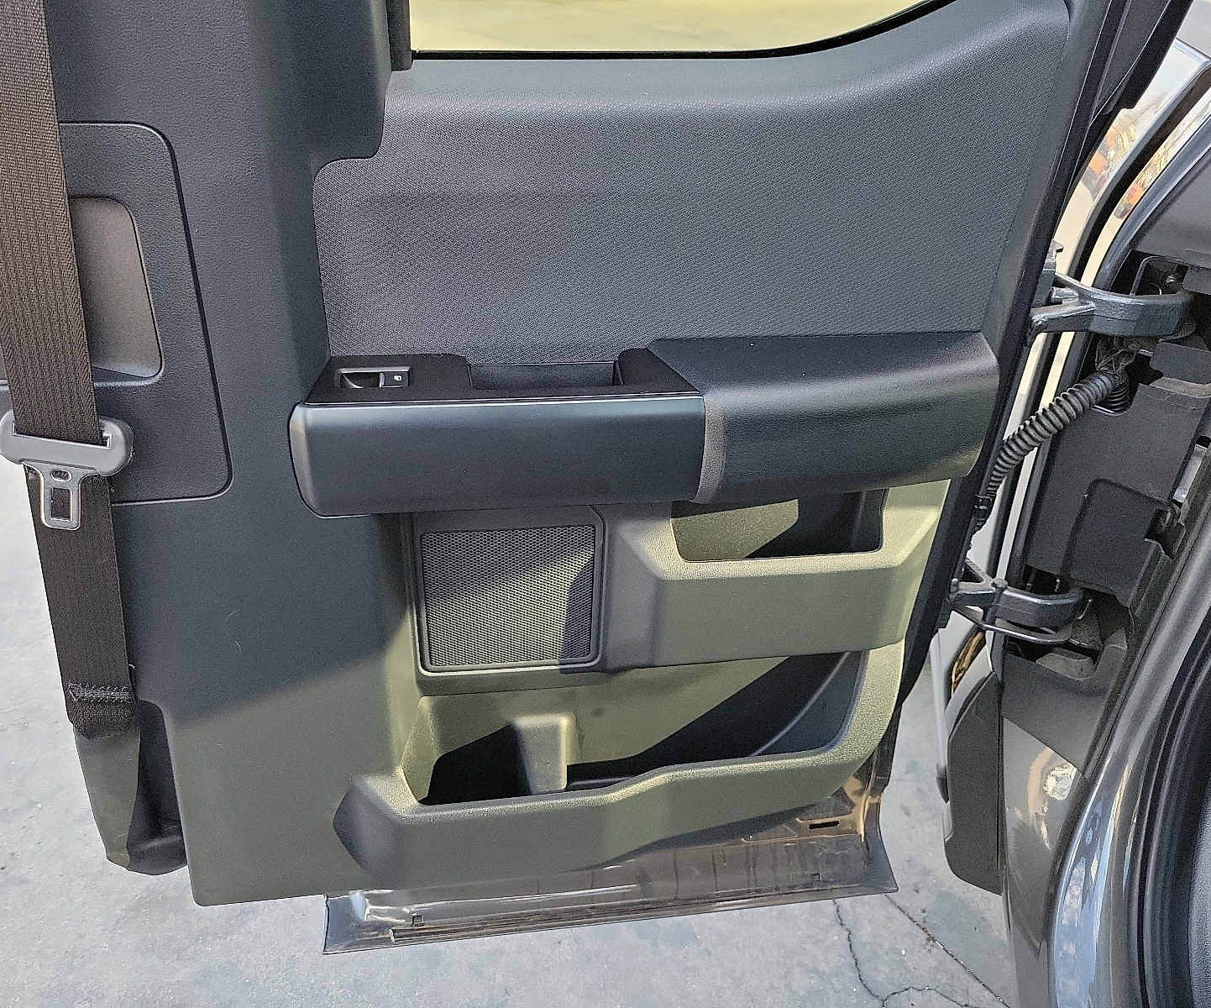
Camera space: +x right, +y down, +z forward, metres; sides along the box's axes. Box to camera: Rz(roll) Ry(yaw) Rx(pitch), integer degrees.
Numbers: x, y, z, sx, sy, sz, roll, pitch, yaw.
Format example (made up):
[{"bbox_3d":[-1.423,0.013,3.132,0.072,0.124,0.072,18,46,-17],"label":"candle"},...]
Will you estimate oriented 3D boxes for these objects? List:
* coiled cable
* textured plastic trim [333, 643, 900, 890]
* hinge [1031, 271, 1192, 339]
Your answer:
[{"bbox_3d":[0.357,-0.045,0.816,0.090,0.120,0.050,-3,22,-8],"label":"coiled cable"},{"bbox_3d":[0.013,0.202,0.771,0.430,0.175,0.080,-3,22,-8],"label":"textured plastic trim"},{"bbox_3d":[0.384,-0.153,0.771,0.100,0.042,0.062,-3,22,-8],"label":"hinge"}]

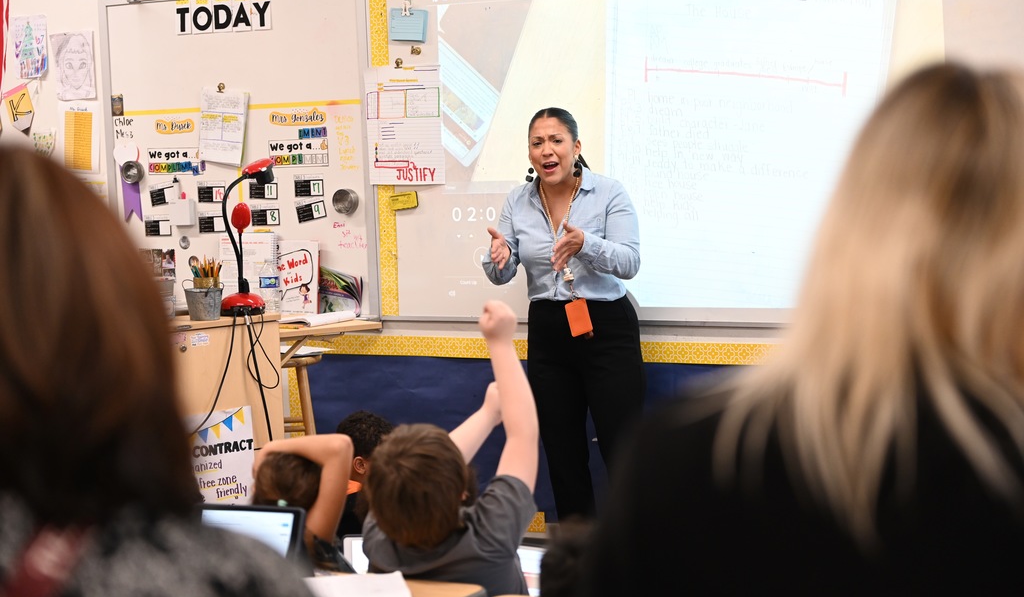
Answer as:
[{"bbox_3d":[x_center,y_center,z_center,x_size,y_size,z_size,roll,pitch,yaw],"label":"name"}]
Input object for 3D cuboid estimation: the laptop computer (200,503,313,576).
[{"bbox_3d":[-0.558,0.488,3.554,0.300,0.190,0.260,0,6,22],"label":"laptop computer"}]

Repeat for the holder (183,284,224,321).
[{"bbox_3d":[-0.978,0.014,6.298,0.120,0.105,0.120,-2,5,0],"label":"holder"}]

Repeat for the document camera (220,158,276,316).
[{"bbox_3d":[-0.864,-0.204,6.408,0.180,0.510,0.160,-3,5,-10],"label":"document camera"}]

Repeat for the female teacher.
[{"bbox_3d":[0.152,0.225,5.904,0.500,1.578,0.420,0,6,24],"label":"female teacher"}]

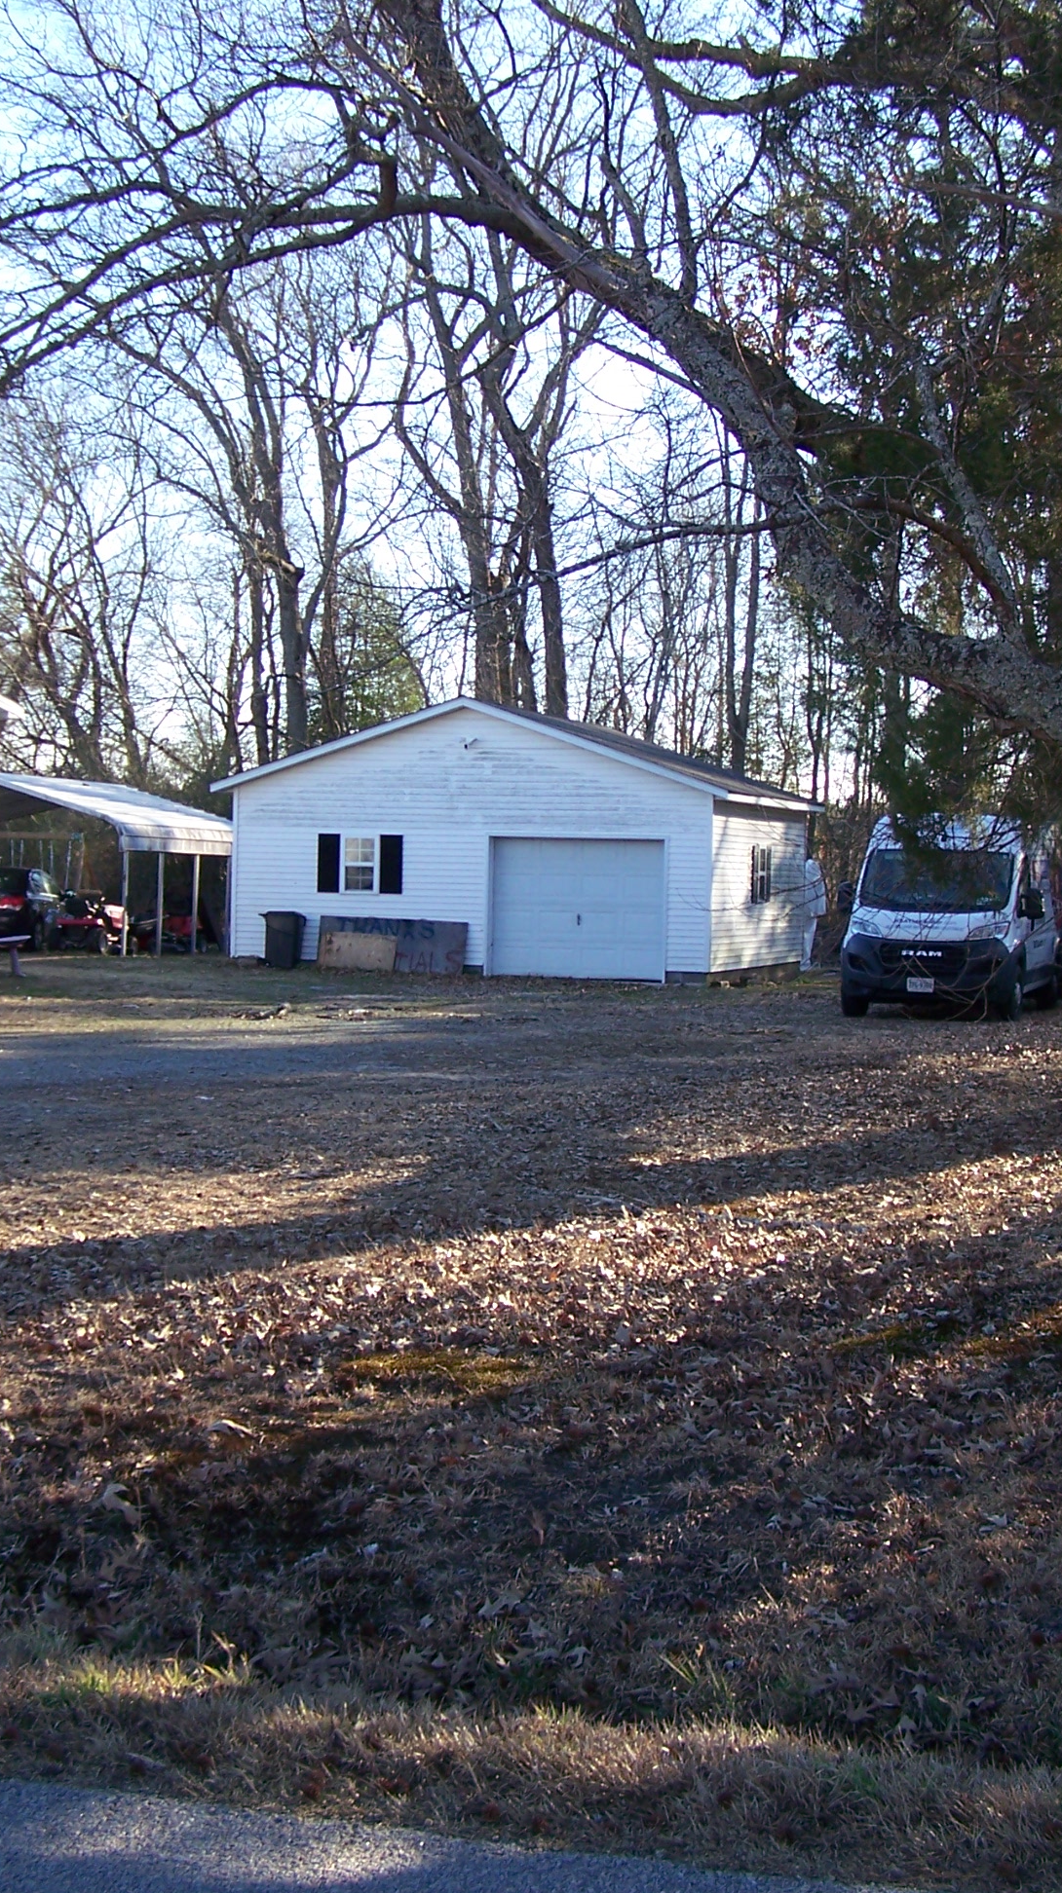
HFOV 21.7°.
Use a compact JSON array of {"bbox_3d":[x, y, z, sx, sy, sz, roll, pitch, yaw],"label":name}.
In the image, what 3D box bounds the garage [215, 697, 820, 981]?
[{"bbox_3d":[0.015,-1.649,44.421,8.080,4.150,7.000,2,2,17],"label":"garage"}]

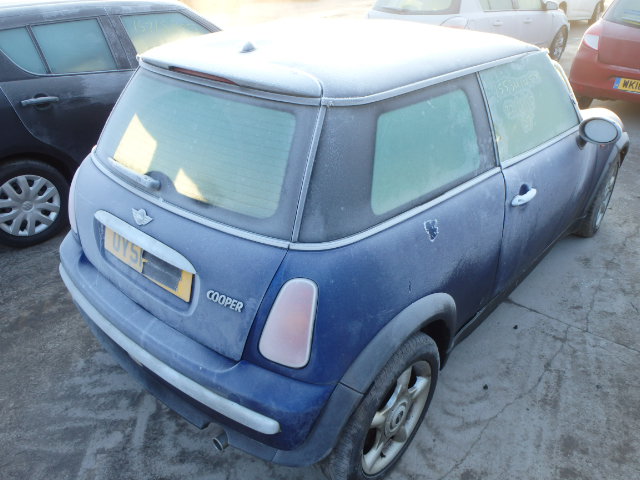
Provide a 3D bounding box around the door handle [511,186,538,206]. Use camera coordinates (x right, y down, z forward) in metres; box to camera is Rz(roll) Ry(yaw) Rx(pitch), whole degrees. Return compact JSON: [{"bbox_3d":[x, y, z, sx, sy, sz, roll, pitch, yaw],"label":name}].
[{"bbox_3d":[0.803,-0.171,2.032,0.052,0.048,0.225,23,36,35],"label":"door handle"}]

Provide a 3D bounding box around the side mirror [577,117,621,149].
[{"bbox_3d":[1.305,-0.512,2.406,0.190,0.140,0.125,23,36,35],"label":"side mirror"}]

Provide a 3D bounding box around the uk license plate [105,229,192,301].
[{"bbox_3d":[-0.590,0.063,1.744,0.520,0.111,0.018,23,21,35],"label":"uk license plate"}]

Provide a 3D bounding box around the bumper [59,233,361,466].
[{"bbox_3d":[-0.566,0.356,1.942,1.580,0.410,0.260,23,36,35],"label":"bumper"}]

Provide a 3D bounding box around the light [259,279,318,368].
[{"bbox_3d":[-0.088,0.225,1.444,0.162,0.263,0.057,7,15,11],"label":"light"}]

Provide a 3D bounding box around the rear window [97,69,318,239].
[{"bbox_3d":[-0.430,-0.330,1.736,1.074,0.424,0.063,23,0,35],"label":"rear window"}]

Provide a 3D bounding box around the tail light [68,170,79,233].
[{"bbox_3d":[-0.998,-0.162,2.134,0.057,0.263,0.162,3,25,-25],"label":"tail light"}]

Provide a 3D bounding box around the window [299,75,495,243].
[{"bbox_3d":[0.295,-0.287,1.661,0.993,0.384,0.122,-25,26,-36],"label":"window"}]

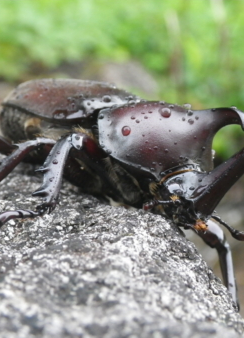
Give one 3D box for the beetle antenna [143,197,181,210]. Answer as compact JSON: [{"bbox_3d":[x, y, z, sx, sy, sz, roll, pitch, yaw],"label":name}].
[{"bbox_3d":[0.006,0.005,0.123,0.006,0.002,0.002,-11,17,-28],"label":"beetle antenna"}]

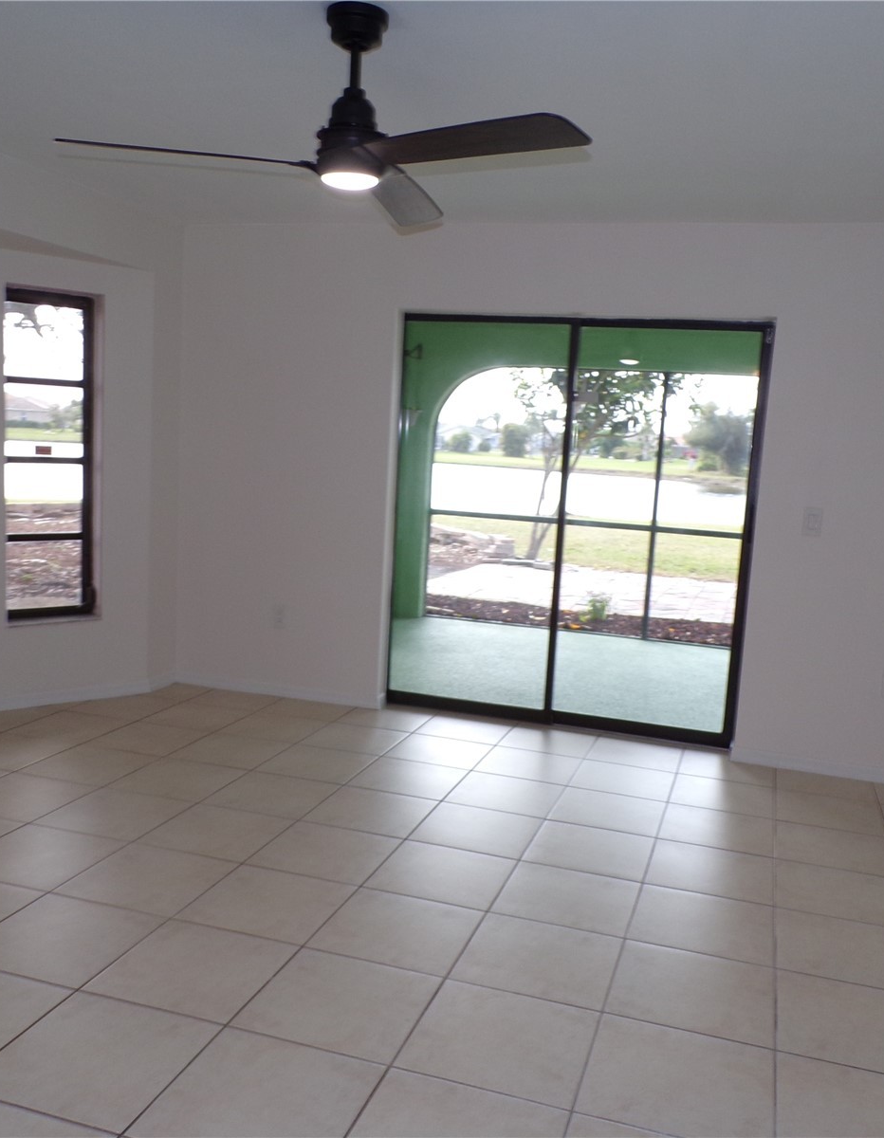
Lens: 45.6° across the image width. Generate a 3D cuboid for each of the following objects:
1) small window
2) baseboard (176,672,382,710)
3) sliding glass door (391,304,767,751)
[{"bbox_3d":[-1.954,-0.545,5.194,0.465,1.600,0.080,-4,10,-42],"label":"small window"},{"bbox_3d":[-0.893,0.647,5.633,1.210,0.066,0.015,6,8,17],"label":"baseboard"},{"bbox_3d":[0.615,-0.209,5.207,1.768,2.014,0.100,6,8,17],"label":"sliding glass door"}]

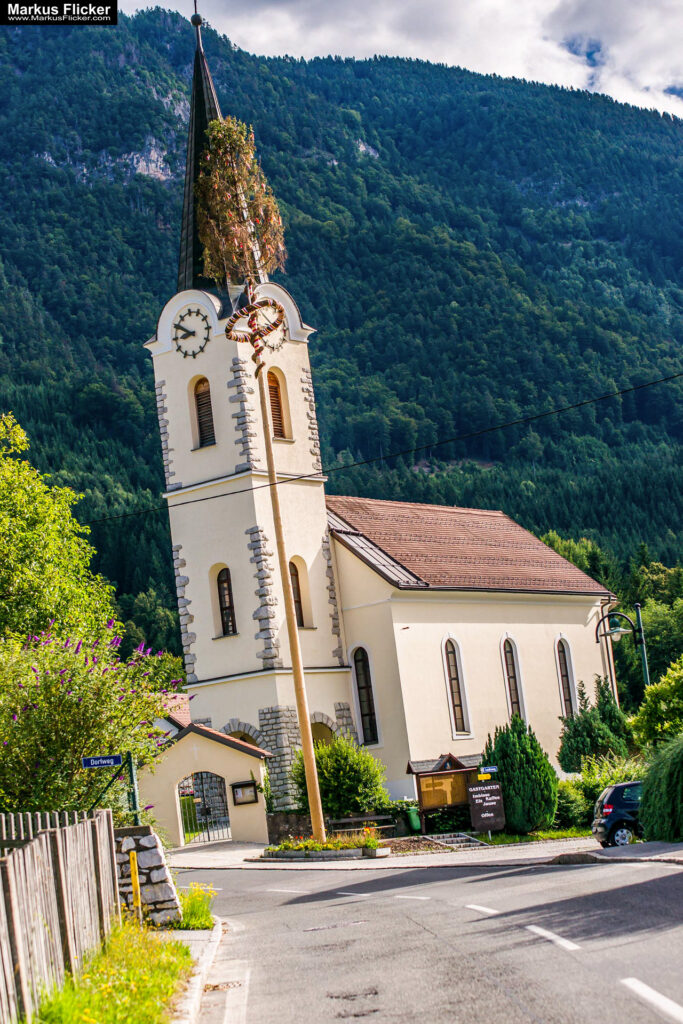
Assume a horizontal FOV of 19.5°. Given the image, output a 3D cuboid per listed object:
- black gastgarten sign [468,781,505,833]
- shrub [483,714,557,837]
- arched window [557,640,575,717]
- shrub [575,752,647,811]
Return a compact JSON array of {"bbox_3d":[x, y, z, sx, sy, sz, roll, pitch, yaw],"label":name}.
[{"bbox_3d":[3.991,8.120,55.000,0.900,1.300,0.080,-7,-9,3],"label":"black gastgarten sign"},{"bbox_3d":[5.152,7.543,57.000,2.100,3.300,2.000,-7,-8,0],"label":"shrub"},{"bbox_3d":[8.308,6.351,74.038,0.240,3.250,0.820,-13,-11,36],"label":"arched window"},{"bbox_3d":[8.105,8.301,60.000,2.400,2.100,2.100,-8,-9,7],"label":"shrub"}]

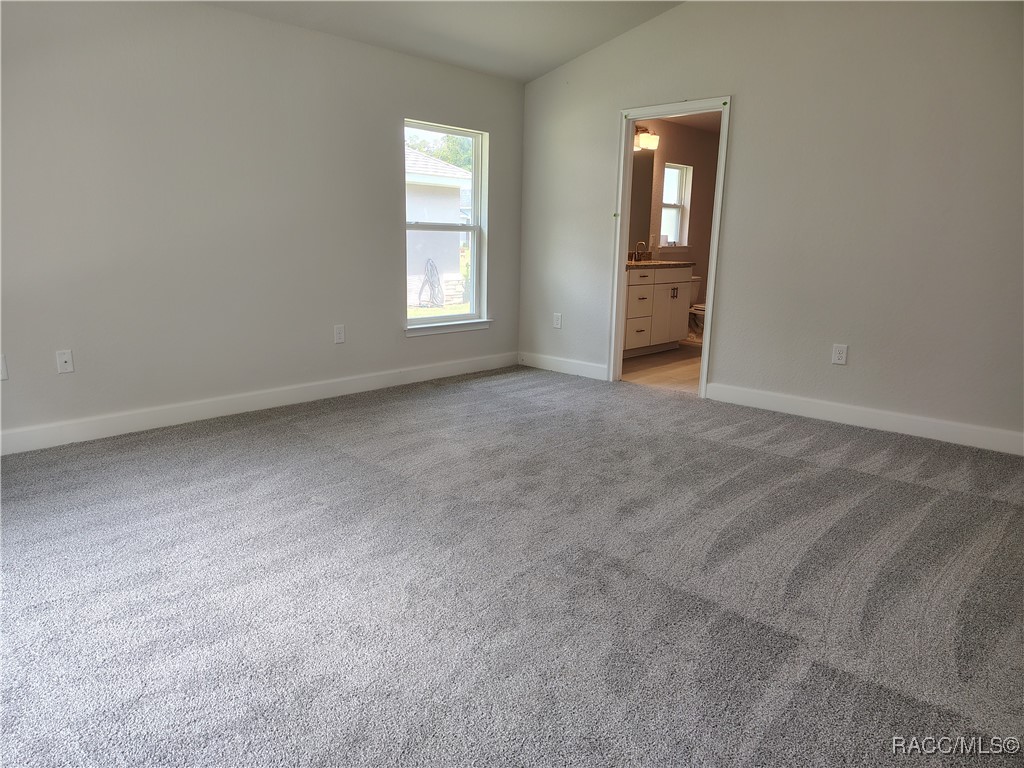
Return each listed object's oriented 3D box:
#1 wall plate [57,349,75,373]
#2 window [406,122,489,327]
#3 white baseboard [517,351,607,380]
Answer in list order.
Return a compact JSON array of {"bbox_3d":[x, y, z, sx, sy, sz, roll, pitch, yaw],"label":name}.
[{"bbox_3d":[-2.401,-0.117,3.821,0.008,0.119,0.071,12,16,41],"label":"wall plate"},{"bbox_3d":[-0.541,-1.256,5.717,0.120,1.541,0.879,12,16,41],"label":"window"},{"bbox_3d":[0.430,-0.164,6.196,0.985,0.132,0.015,12,16,41],"label":"white baseboard"}]

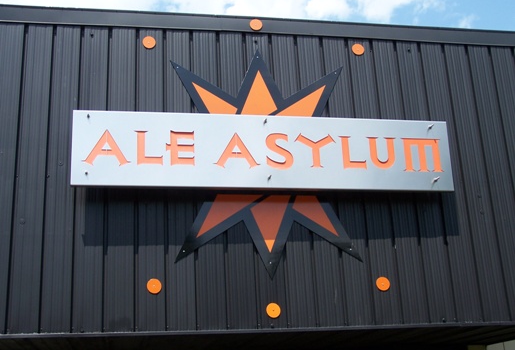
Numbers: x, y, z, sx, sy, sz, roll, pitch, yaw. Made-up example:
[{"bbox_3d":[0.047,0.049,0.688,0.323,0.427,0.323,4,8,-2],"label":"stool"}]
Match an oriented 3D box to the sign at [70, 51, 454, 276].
[{"bbox_3d":[0.106,-0.235,8.025,4.021,2.666,0.280,1,-21,-10],"label":"sign"}]

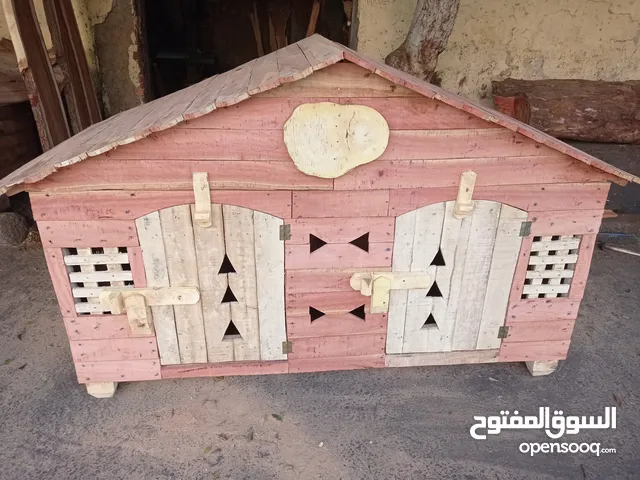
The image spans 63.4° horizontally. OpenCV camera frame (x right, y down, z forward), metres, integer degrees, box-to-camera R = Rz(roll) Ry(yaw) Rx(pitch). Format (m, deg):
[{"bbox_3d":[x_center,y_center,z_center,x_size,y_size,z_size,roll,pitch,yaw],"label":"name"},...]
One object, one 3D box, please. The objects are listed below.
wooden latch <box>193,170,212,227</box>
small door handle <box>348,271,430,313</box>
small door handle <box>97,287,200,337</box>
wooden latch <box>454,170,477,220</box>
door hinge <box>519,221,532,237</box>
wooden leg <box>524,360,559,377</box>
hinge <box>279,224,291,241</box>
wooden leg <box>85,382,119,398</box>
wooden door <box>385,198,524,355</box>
[{"bbox_3d":[-0.350,-0.125,1.558,0.053,0.168,0.045,-2,26,-4],"label":"wooden latch"},{"bbox_3d":[0.238,0.175,1.753,0.274,0.145,0.050,-2,26,-4],"label":"small door handle"},{"bbox_3d":[-0.553,0.225,1.711,0.320,0.163,0.053,-2,26,-4],"label":"small door handle"},{"bbox_3d":[0.454,-0.143,1.615,0.060,0.155,0.045,-2,26,-4],"label":"wooden latch"},{"bbox_3d":[0.682,-0.035,1.710,0.040,0.056,0.010,-2,26,-4],"label":"door hinge"},{"bbox_3d":[0.862,0.472,2.029,0.097,0.069,0.100,-2,26,-4],"label":"wooden leg"},{"bbox_3d":[-0.110,-0.022,1.652,0.033,0.056,0.010,-2,26,-4],"label":"hinge"},{"bbox_3d":[-0.789,0.519,1.917,0.105,0.075,0.100,-2,26,-4],"label":"wooden leg"},{"bbox_3d":[0.460,0.140,1.789,0.435,0.600,0.026,-2,26,-4],"label":"wooden door"}]

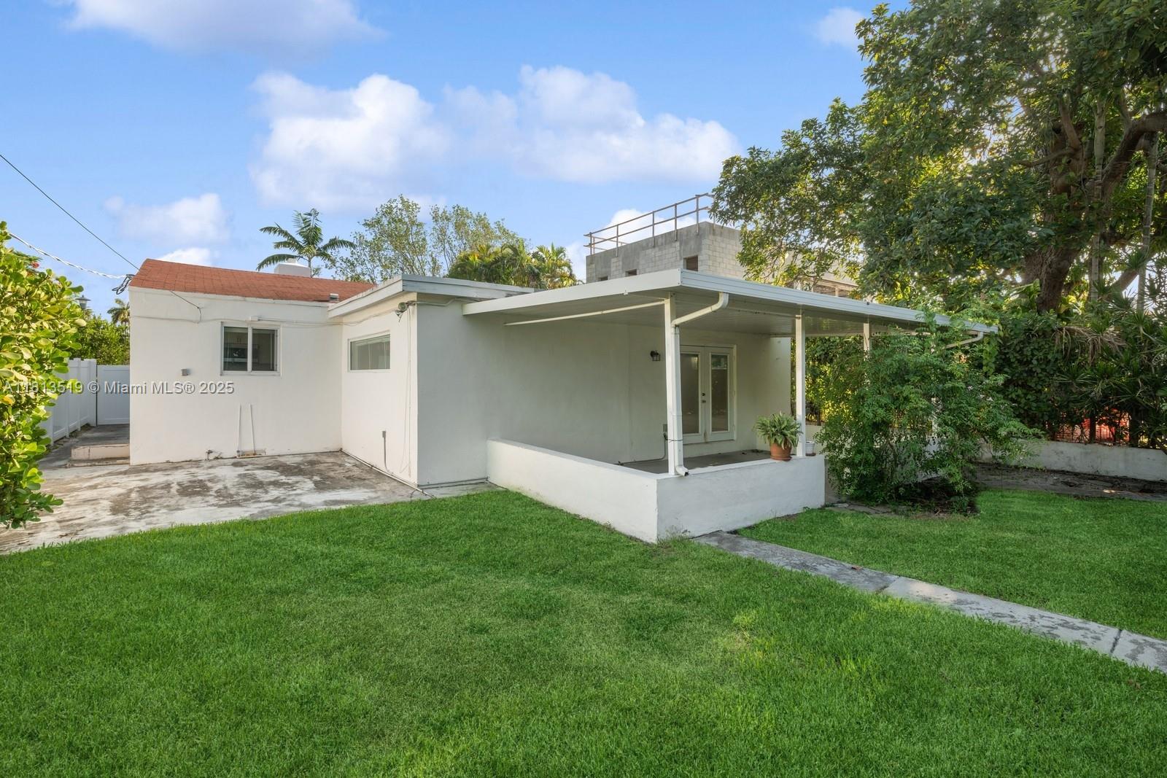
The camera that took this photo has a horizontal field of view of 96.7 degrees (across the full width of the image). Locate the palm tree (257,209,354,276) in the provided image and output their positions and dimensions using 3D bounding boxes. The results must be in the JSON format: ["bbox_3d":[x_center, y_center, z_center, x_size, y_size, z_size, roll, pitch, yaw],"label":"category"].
[{"bbox_3d":[-12.050,-3.150,22.500,4.200,9.100,4.000,0,0,0],"label":"palm tree"}]

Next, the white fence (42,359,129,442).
[{"bbox_3d":[-11.100,0.180,12.200,1.300,1.870,6.300,0,0,-37],"label":"white fence"}]

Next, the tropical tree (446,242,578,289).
[{"bbox_3d":[-3.300,-2.600,24.000,6.100,8.000,4.800,0,0,0],"label":"tropical tree"}]

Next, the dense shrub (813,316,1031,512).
[{"bbox_3d":[4.460,0.270,7.000,2.500,2.320,2.300,0,0,35],"label":"dense shrub"}]

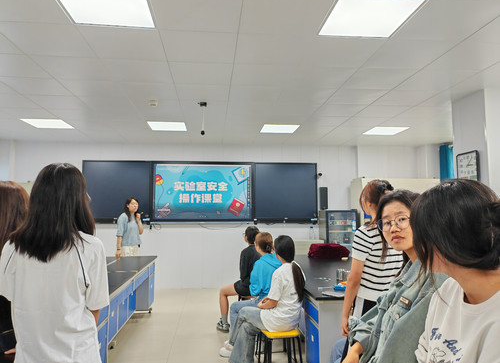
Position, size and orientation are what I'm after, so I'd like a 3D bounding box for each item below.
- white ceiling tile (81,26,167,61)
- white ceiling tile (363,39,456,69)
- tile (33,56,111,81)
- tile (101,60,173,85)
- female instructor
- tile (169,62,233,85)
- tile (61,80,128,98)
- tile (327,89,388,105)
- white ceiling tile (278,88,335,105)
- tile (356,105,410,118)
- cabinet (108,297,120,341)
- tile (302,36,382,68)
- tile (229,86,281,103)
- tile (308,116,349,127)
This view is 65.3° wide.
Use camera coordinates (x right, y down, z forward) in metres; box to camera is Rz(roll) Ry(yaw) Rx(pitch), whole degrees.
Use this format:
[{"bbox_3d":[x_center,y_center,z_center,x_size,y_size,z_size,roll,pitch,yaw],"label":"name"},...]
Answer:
[{"bbox_3d":[-1.014,-1.131,3.196,0.600,0.025,0.600,0,-5,-6],"label":"white ceiling tile"},{"bbox_3d":[1.376,-1.109,3.427,0.600,0.020,0.600,0,-5,-5],"label":"white ceiling tile"},{"bbox_3d":[-1.667,-1.084,3.736,0.600,0.020,0.600,0,-5,-5],"label":"tile"},{"bbox_3d":[-1.075,-1.081,3.801,0.600,0.025,0.600,0,-5,-6],"label":"tile"},{"bbox_3d":[-1.839,1.084,5.982,0.480,1.677,0.360,4,-6,-41],"label":"female instructor"},{"bbox_3d":[-0.478,-1.077,3.861,0.600,0.025,0.600,0,-5,-6],"label":"tile"},{"bbox_3d":[-1.725,-1.034,4.331,0.600,0.020,0.600,0,-5,-5],"label":"tile"},{"bbox_3d":[1.261,-1.009,4.617,0.600,0.020,0.600,0,-5,-5],"label":"tile"},{"bbox_3d":[0.655,-1.019,4.586,0.600,0.025,0.600,0,-5,-6],"label":"white ceiling tile"},{"bbox_3d":[1.788,-0.961,5.310,0.600,0.025,0.600,0,-5,-6],"label":"tile"},{"bbox_3d":[-1.494,1.320,3.793,0.350,0.480,0.430,0,-5,-6],"label":"cabinet"},{"bbox_3d":[0.779,-1.114,3.370,0.600,0.020,0.600,0,-5,-5],"label":"tile"},{"bbox_3d":[0.058,-1.023,4.526,0.600,0.025,0.600,0,-5,-6],"label":"tile"},{"bbox_3d":[1.130,-0.914,5.855,0.600,0.025,0.600,0,-5,-6],"label":"tile"}]

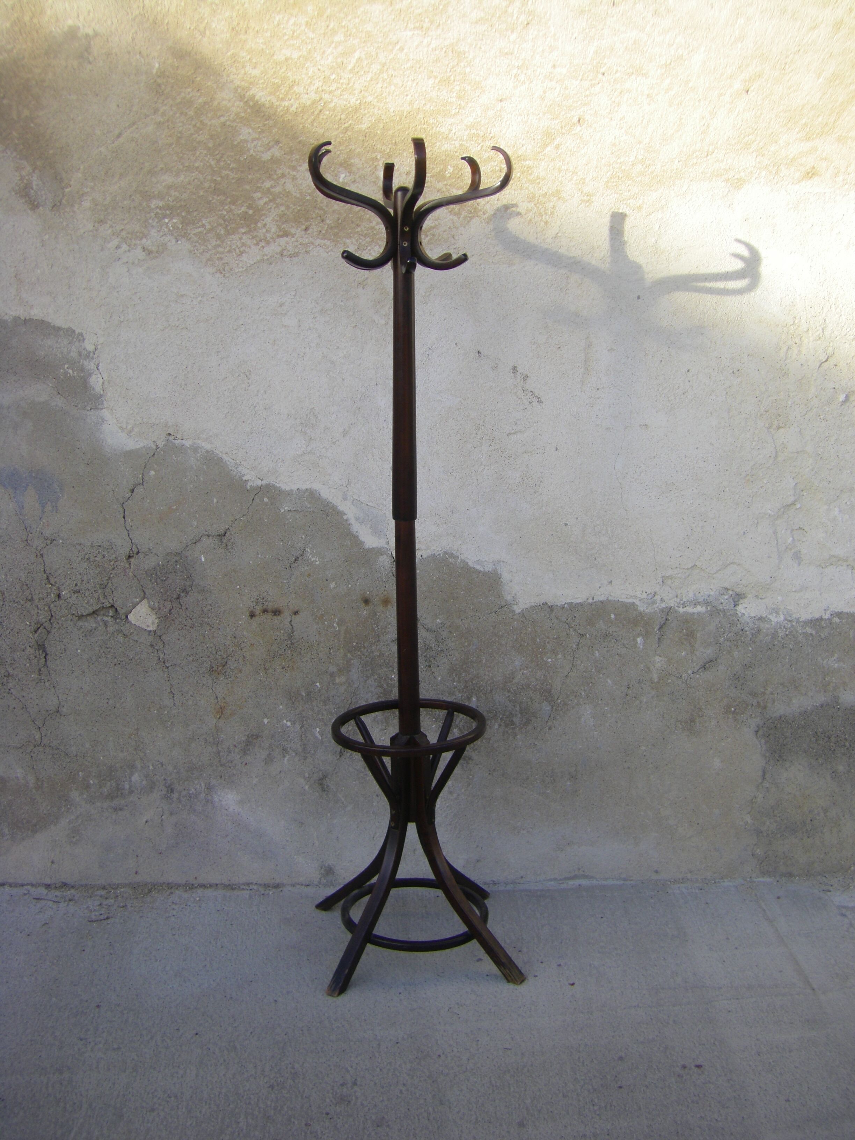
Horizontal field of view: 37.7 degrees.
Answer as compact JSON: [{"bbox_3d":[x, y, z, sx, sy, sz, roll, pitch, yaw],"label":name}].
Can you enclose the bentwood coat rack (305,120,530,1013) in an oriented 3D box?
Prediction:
[{"bbox_3d":[-0.045,0.005,2.894,0.470,1.865,0.485,-2,12,-7],"label":"bentwood coat rack"}]

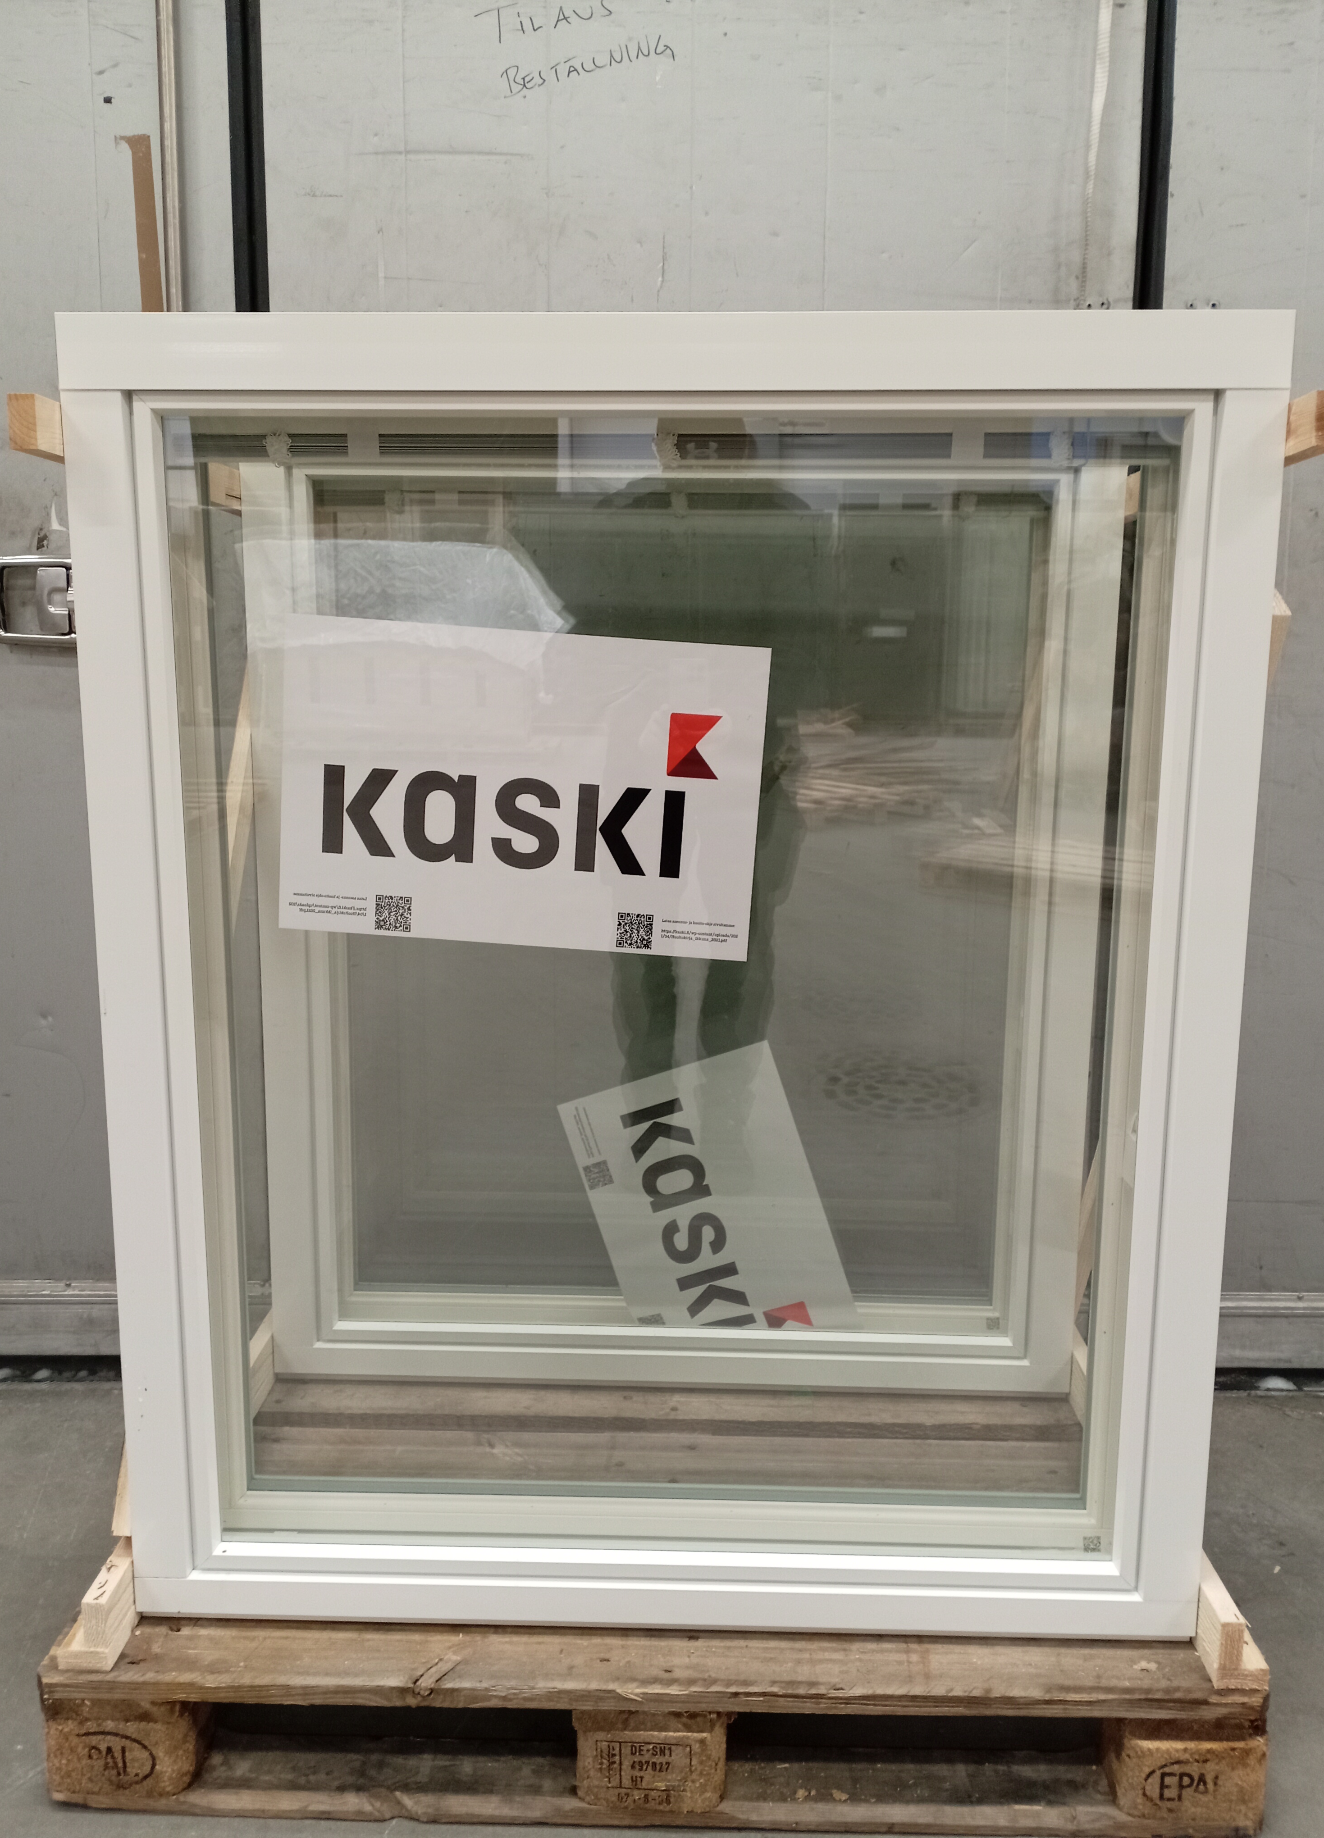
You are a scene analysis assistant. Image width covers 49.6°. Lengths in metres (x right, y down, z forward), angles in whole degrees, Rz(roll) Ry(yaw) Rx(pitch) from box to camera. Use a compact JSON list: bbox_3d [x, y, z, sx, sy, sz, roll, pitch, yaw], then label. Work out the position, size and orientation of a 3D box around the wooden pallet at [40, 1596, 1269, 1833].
[{"bbox_3d":[-0.003,0.756,1.801,1.200,0.144,0.800,1,10,1],"label":"wooden pallet"}]

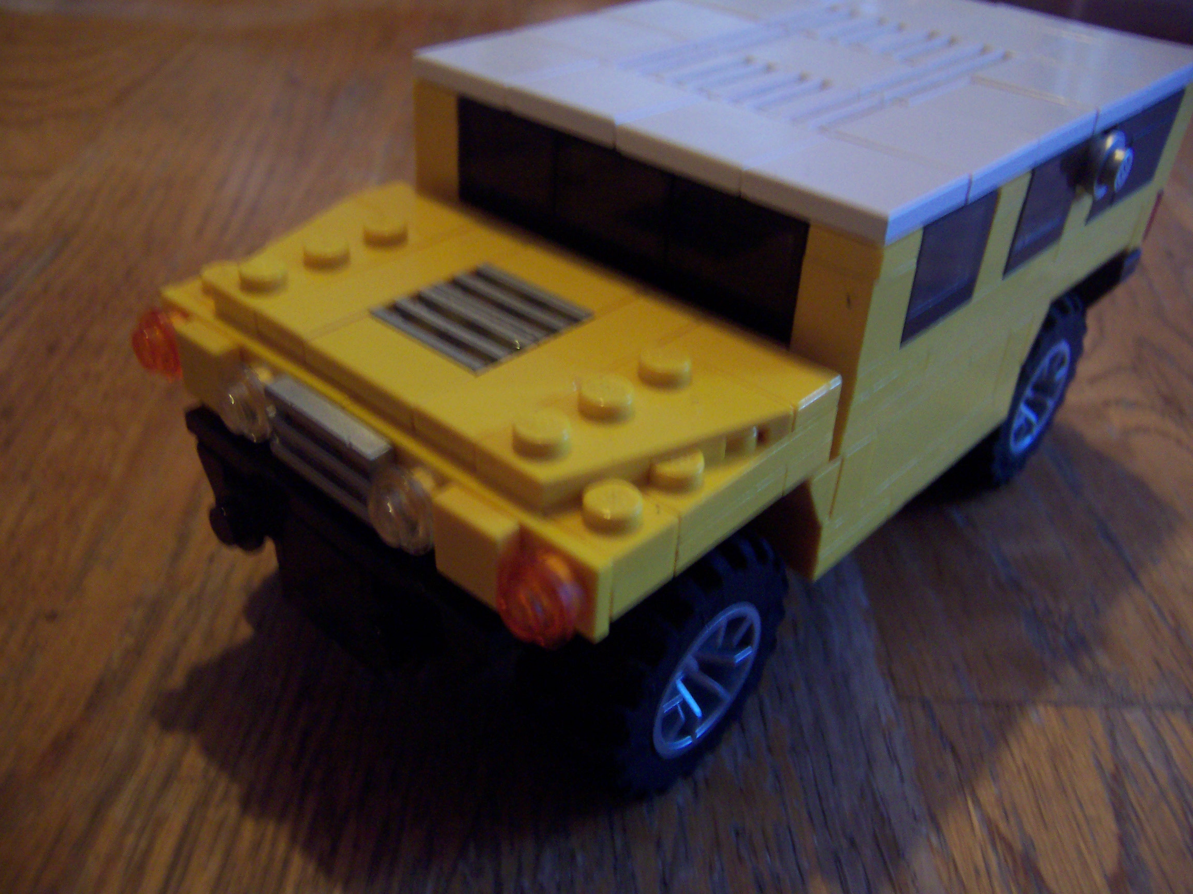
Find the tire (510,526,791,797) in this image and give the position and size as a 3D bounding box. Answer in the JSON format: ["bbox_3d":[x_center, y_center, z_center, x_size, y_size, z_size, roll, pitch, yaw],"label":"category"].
[{"bbox_3d":[0.006,0.021,0.118,0.014,0.030,0.030,29,42,32],"label":"tire"}]

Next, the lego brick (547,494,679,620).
[{"bbox_3d":[0.001,0.008,0.096,0.008,0.006,0.008,29,42,32],"label":"lego brick"}]

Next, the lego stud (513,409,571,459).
[{"bbox_3d":[-0.004,-0.001,0.096,0.005,0.002,0.005,2,34,-2],"label":"lego stud"}]

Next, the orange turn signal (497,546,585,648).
[{"bbox_3d":[-0.004,0.012,0.091,0.008,0.008,0.005,29,43,32],"label":"orange turn signal"}]

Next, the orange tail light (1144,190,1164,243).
[{"bbox_3d":[0.080,-0.036,0.172,0.008,0.008,0.003,29,42,32],"label":"orange tail light"}]

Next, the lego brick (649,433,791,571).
[{"bbox_3d":[0.009,0.003,0.102,0.008,0.008,0.016,29,43,32],"label":"lego brick"}]

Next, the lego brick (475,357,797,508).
[{"bbox_3d":[0.004,-0.001,0.099,0.016,0.005,0.024,29,43,32],"label":"lego brick"}]

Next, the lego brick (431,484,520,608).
[{"bbox_3d":[-0.010,0.009,0.095,0.008,0.008,0.003,29,43,32],"label":"lego brick"}]

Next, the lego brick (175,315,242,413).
[{"bbox_3d":[-0.039,-0.008,0.117,0.008,0.008,0.003,29,43,32],"label":"lego brick"}]

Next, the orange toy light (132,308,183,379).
[{"bbox_3d":[-0.046,-0.011,0.121,0.008,0.008,0.005,29,43,32],"label":"orange toy light"}]

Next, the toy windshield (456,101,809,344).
[{"bbox_3d":[0.003,-0.026,0.125,0.048,0.013,0.004,29,42,32],"label":"toy windshield"}]

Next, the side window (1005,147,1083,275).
[{"bbox_3d":[0.051,-0.029,0.133,0.003,0.013,0.016,29,42,32],"label":"side window"}]

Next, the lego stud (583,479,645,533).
[{"bbox_3d":[0.001,0.005,0.093,0.005,0.002,0.005,2,34,-2],"label":"lego stud"}]

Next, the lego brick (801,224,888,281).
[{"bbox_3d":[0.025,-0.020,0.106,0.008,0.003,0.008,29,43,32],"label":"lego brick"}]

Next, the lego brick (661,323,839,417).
[{"bbox_3d":[0.014,-0.007,0.110,0.016,0.003,0.008,29,42,32],"label":"lego brick"}]

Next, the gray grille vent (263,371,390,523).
[{"bbox_3d":[-0.024,0.000,0.106,0.016,0.008,0.003,29,43,32],"label":"gray grille vent"}]

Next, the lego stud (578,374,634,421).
[{"bbox_3d":[0.001,-0.004,0.101,0.005,0.002,0.005,2,34,-2],"label":"lego stud"}]

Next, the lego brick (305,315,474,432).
[{"bbox_3d":[-0.019,-0.007,0.108,0.016,0.003,0.008,29,42,32],"label":"lego brick"}]

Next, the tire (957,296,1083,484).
[{"bbox_3d":[0.059,-0.010,0.169,0.014,0.030,0.030,29,42,32],"label":"tire"}]

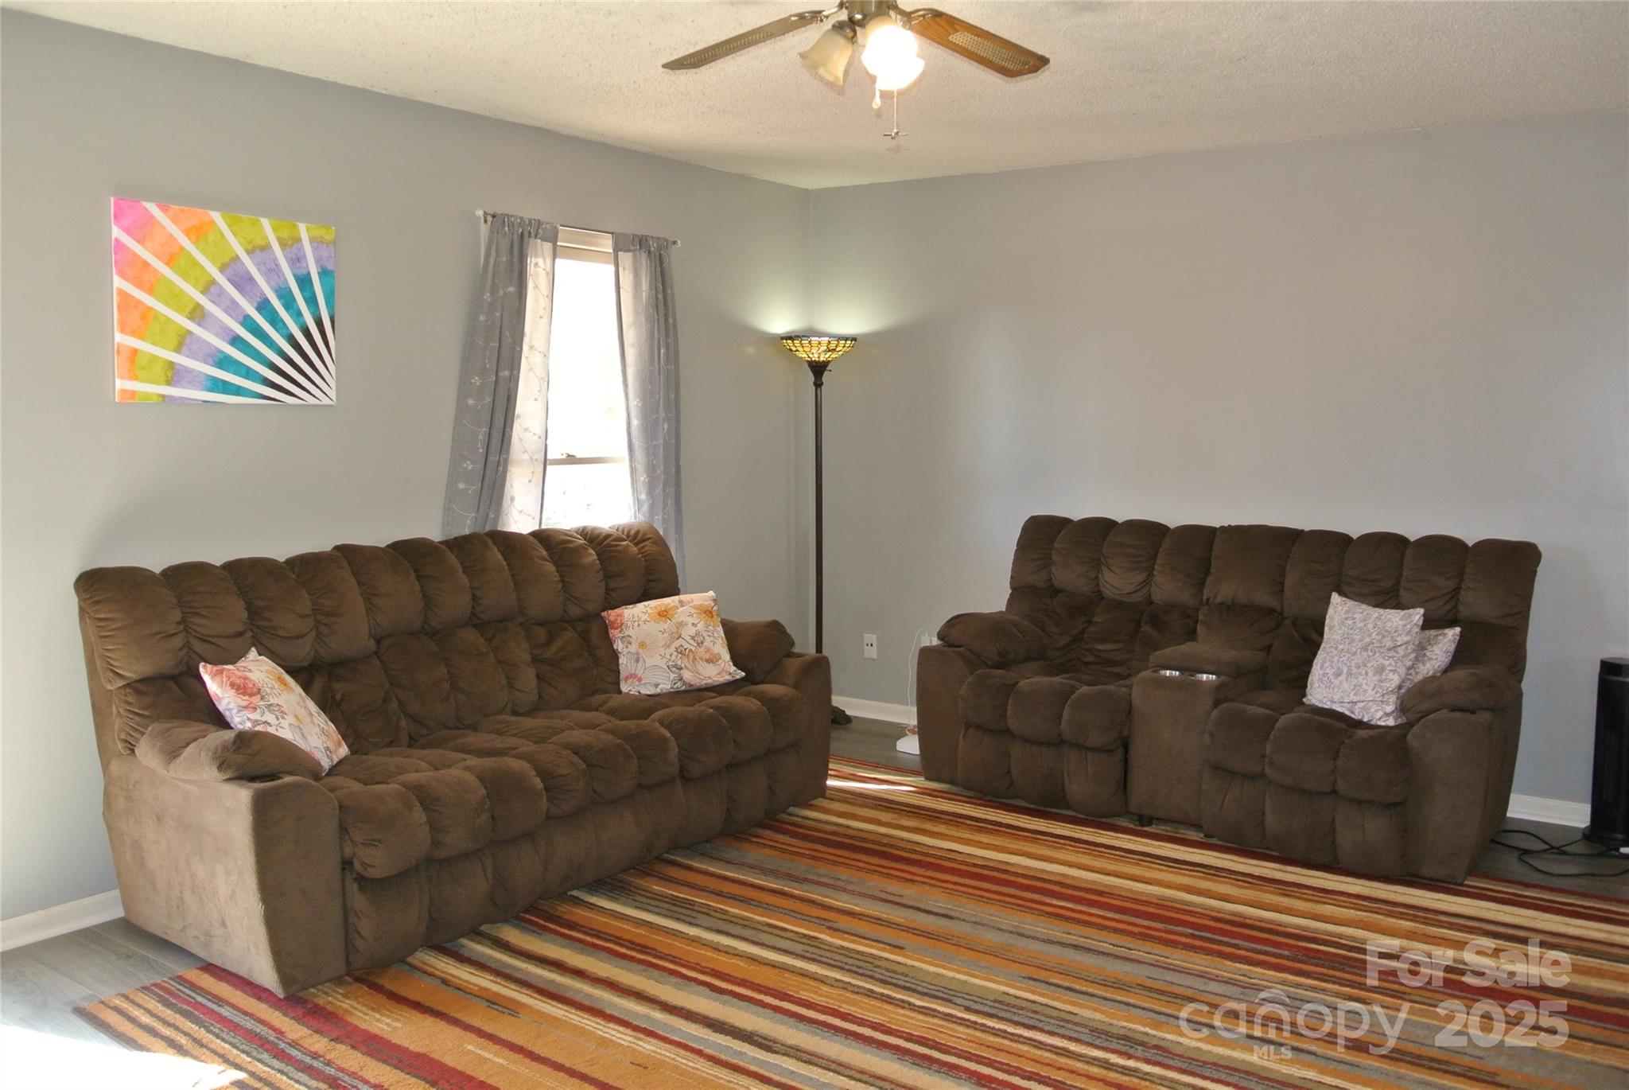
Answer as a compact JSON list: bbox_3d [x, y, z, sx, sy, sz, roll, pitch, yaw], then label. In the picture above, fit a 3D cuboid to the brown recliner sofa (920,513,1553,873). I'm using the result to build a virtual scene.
[{"bbox_3d":[1.427,0.446,4.709,1.980,0.990,0.900,5,8,37],"label":"brown recliner sofa"}]

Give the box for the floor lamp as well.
[{"bbox_3d":[0.032,-0.067,5.978,0.345,1.765,0.345,0,6,0],"label":"floor lamp"}]

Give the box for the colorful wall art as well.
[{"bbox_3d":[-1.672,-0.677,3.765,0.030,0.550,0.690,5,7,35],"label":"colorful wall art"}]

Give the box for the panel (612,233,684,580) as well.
[{"bbox_3d":[-0.649,-0.335,5.188,0.090,1.750,0.410,5,7,35],"label":"panel"}]

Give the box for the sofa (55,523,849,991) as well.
[{"bbox_3d":[-0.945,0.493,4.142,0.920,0.990,2.230,4,7,34],"label":"sofa"}]

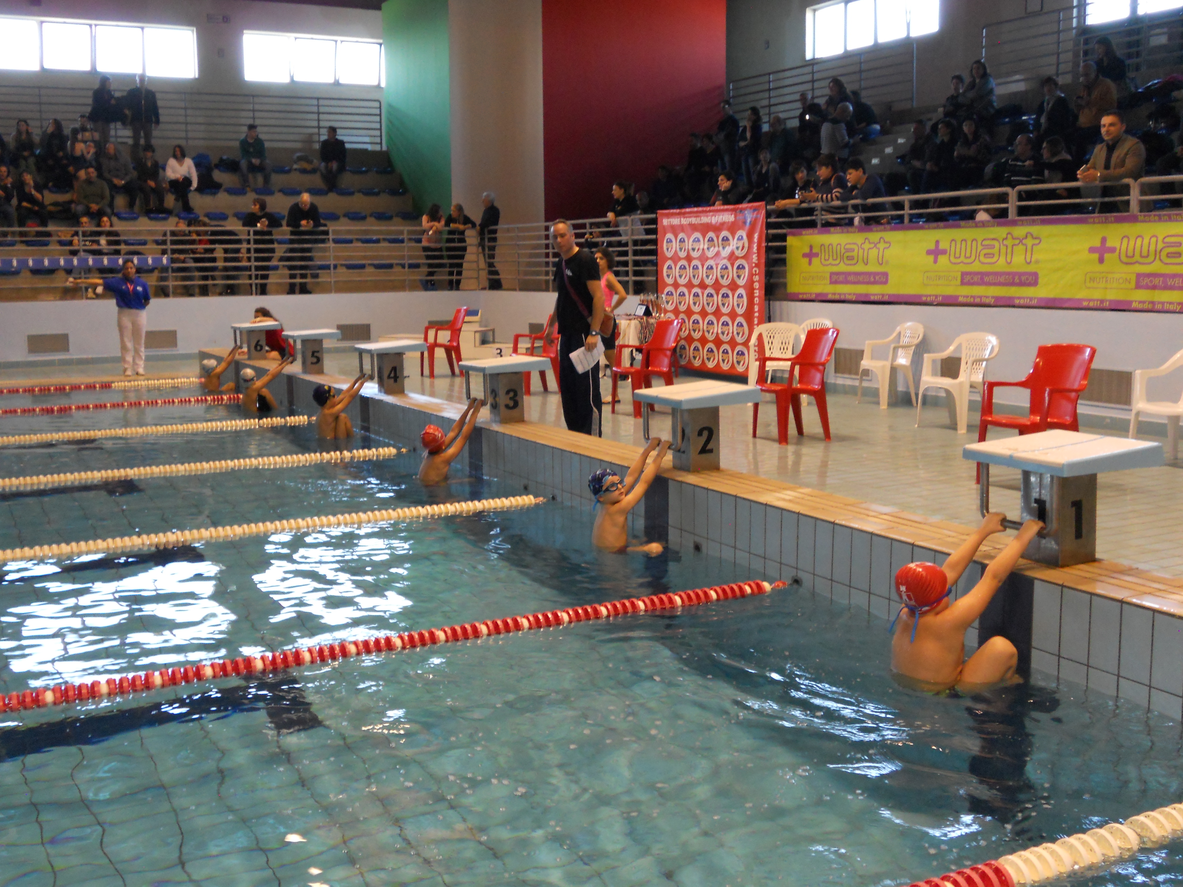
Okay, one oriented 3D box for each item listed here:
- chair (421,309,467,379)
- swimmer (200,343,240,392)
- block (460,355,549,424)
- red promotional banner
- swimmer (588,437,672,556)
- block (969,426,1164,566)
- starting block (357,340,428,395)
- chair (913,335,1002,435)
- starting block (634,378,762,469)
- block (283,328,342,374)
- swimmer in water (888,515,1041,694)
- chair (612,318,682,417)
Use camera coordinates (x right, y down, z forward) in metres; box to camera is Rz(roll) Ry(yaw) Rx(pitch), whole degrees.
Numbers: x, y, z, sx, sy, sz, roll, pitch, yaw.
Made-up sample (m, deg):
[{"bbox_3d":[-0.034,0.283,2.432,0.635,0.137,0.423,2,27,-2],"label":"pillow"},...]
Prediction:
[{"bbox_3d":[-1.882,-1.292,16.693,0.570,0.880,0.560,-4,9,-23],"label":"chair"},{"bbox_3d":[-4.399,-0.798,15.511,0.530,0.710,0.410,-5,9,-27],"label":"swimmer"},{"bbox_3d":[-0.614,-0.379,9.267,0.498,0.446,0.497,-5,9,-27],"label":"block"},{"bbox_3d":[1.404,-1.839,15.570,0.050,1.940,2.360,-5,9,-27],"label":"red promotional banner"},{"bbox_3d":[0.229,0.343,6.686,0.550,0.690,0.410,-5,9,-27],"label":"swimmer"},{"bbox_3d":[1.730,0.207,4.801,0.495,0.460,0.490,-5,9,-27],"label":"block"},{"bbox_3d":[-1.758,-0.665,11.427,0.498,0.446,0.497,-5,9,-27],"label":"starting block"},{"bbox_3d":[3.124,-0.526,10.964,0.550,0.815,0.570,-4,8,-20],"label":"chair"},{"bbox_3d":[0.570,-0.082,7.030,0.498,0.446,0.497,-5,9,-27],"label":"starting block"},{"bbox_3d":[-2.929,-0.959,13.641,0.498,0.446,0.497,-5,9,-27],"label":"block"},{"bbox_3d":[1.303,0.626,4.542,0.640,0.710,0.420,-5,9,-27],"label":"swimmer in water"},{"bbox_3d":[0.544,-0.716,12.297,0.570,0.885,0.570,-4,9,-25],"label":"chair"}]

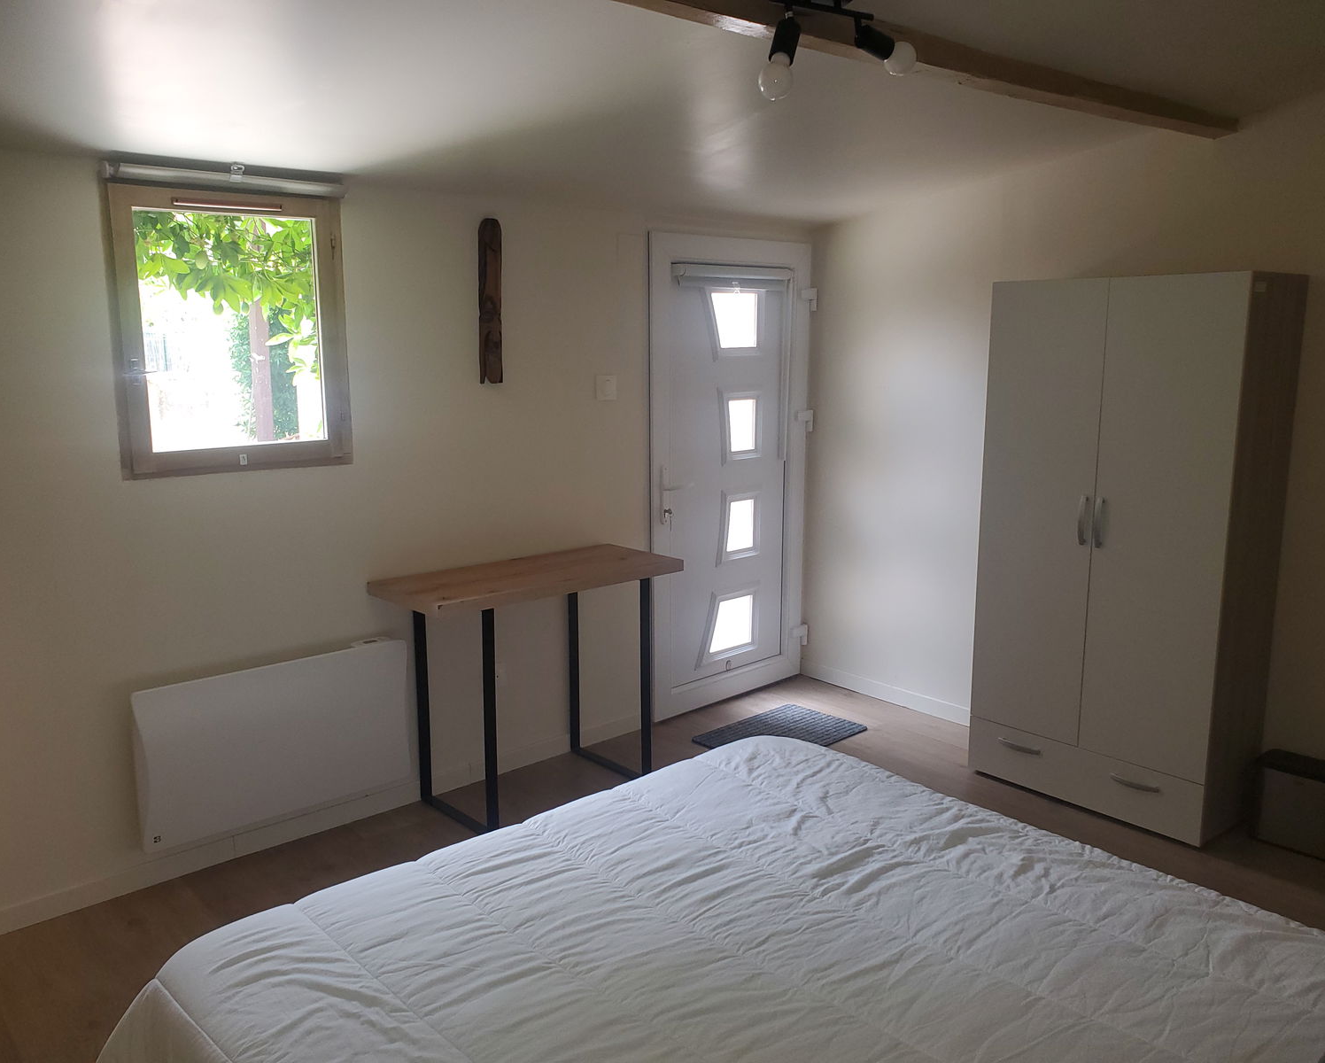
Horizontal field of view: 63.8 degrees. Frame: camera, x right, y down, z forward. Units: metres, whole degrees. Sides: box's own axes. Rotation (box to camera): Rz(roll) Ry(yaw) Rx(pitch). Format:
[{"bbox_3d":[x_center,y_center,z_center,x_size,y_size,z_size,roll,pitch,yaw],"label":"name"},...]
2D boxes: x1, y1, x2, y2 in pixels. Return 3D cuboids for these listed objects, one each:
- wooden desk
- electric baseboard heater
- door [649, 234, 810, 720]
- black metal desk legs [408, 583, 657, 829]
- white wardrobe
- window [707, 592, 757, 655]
[{"bbox_3d":[-0.430,0.517,3.632,0.987,0.779,0.427,-9,13,-42],"label":"wooden desk"},{"bbox_3d":[-1.153,0.609,3.204,0.826,0.468,0.101,-9,13,-42],"label":"electric baseboard heater"},{"bbox_3d":[0.288,-0.229,4.492,0.925,1.945,0.058,-9,13,-42],"label":"door"},{"bbox_3d":[-0.430,0.534,3.632,0.670,0.745,0.424,-9,13,-42],"label":"black metal desk legs"},{"bbox_3d":[1.539,0.044,3.560,0.394,1.725,0.832,-8,13,-39],"label":"white wardrobe"},{"bbox_3d":[0.297,0.393,4.572,0.260,0.219,0.020,-9,13,-42],"label":"window"}]

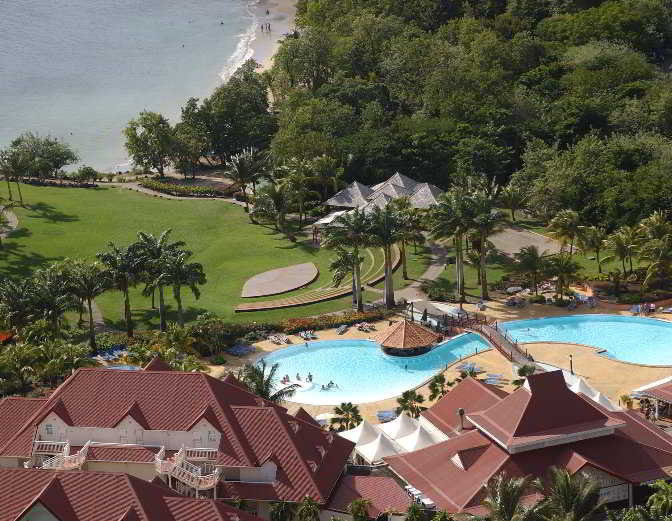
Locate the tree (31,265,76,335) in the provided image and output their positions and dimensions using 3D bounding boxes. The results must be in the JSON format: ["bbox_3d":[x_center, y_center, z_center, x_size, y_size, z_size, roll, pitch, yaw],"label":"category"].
[{"bbox_3d":[-36.532,5.158,298.011,5.770,9.370,5.770,-3,20,-7],"label":"tree"}]

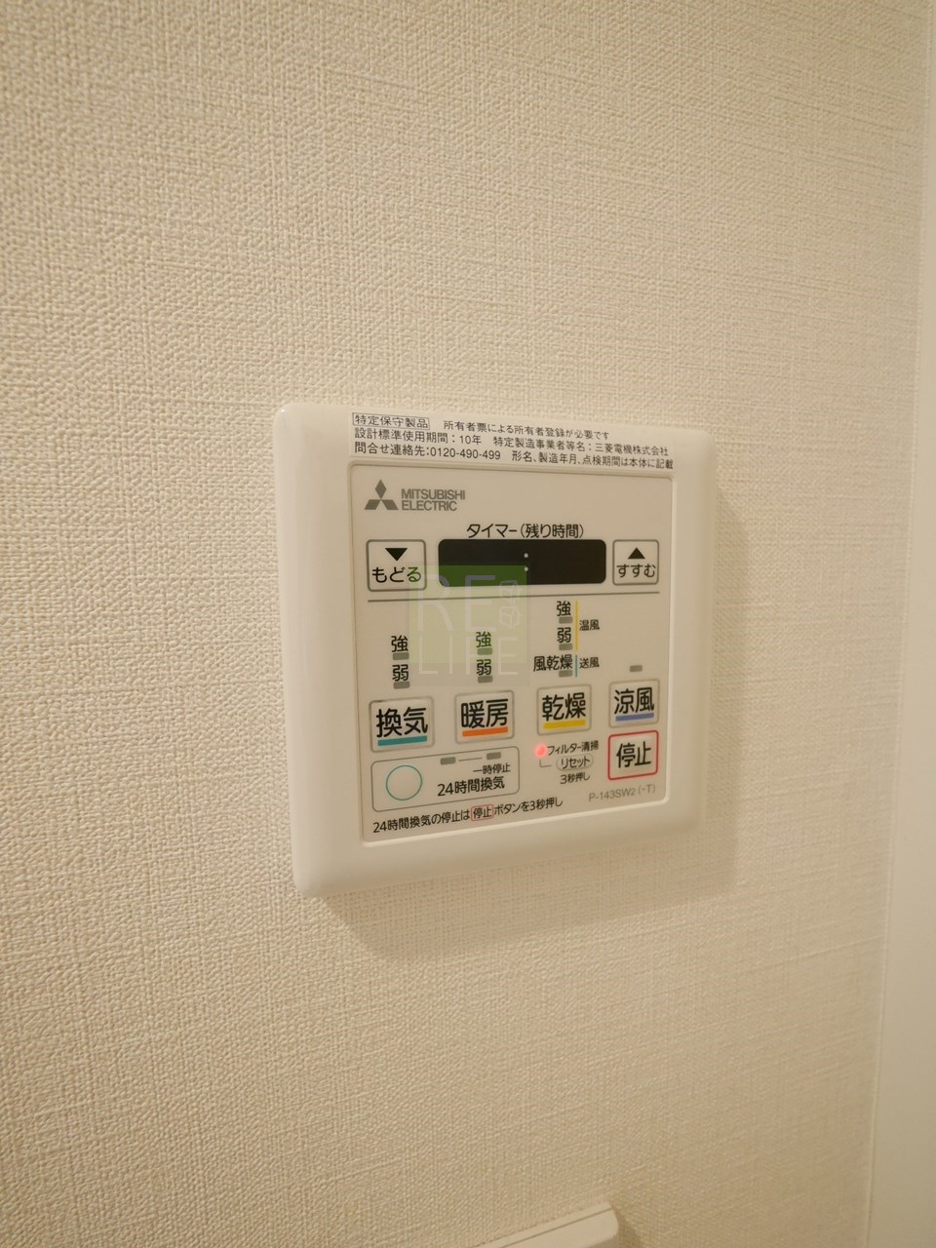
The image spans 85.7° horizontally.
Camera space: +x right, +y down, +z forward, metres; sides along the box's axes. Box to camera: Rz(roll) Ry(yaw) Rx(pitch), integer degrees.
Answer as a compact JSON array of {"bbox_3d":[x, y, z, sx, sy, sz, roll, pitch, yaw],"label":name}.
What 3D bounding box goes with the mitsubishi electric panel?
[{"bbox_3d":[0.013,0.006,0.135,0.117,0.120,0.015,-2,5,-14],"label":"mitsubishi electric panel"}]

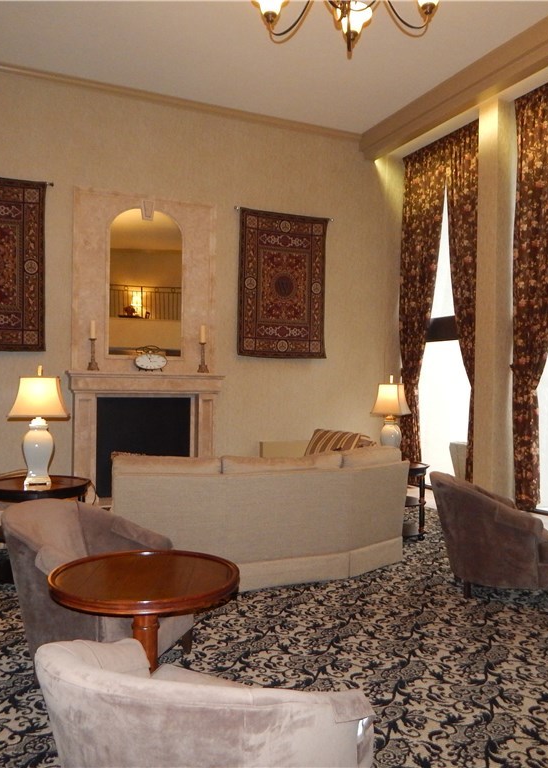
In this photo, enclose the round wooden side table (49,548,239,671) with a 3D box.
[{"bbox_3d":[-0.501,1.068,2.499,0.692,0.690,0.692,1,0,0],"label":"round wooden side table"}]

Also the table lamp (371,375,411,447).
[{"bbox_3d":[1.076,0.341,5.964,0.320,0.838,0.250,1,0,28],"label":"table lamp"}]

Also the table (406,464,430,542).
[{"bbox_3d":[1.074,1.055,5.750,0.680,0.650,0.680,1,0,-25],"label":"table"}]

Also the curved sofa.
[{"bbox_3d":[-0.136,0.926,4.872,2.254,0.880,1.120,1,0,-25],"label":"curved sofa"}]

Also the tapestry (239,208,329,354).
[{"bbox_3d":[0.131,-1.349,8.861,1.341,1.960,0.030,1,0,-26],"label":"tapestry"}]

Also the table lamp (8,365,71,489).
[{"bbox_3d":[-1.628,0.286,4.550,0.420,0.830,0.380,1,0,-16],"label":"table lamp"}]

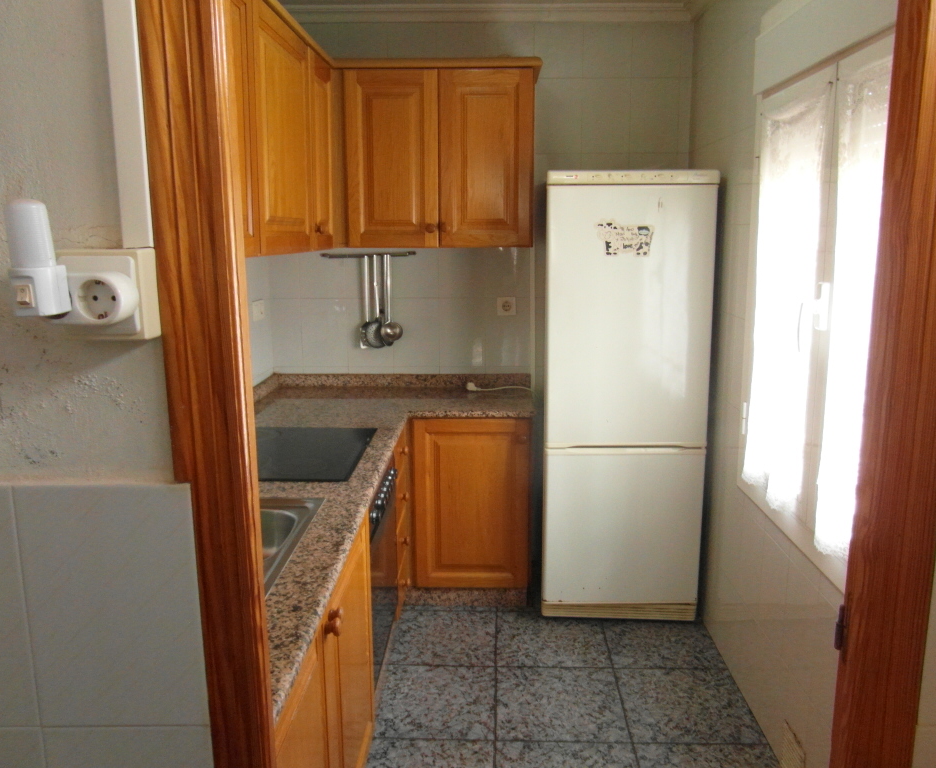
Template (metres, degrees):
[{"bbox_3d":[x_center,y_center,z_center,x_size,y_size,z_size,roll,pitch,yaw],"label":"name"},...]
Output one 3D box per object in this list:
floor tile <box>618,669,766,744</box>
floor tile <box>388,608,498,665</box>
[{"bbox_3d":[0.680,1.018,2.250,0.392,0.012,0.379,0,10,2],"label":"floor tile"},{"bbox_3d":[-0.091,0.949,2.650,0.391,0.012,0.386,0,10,2],"label":"floor tile"}]

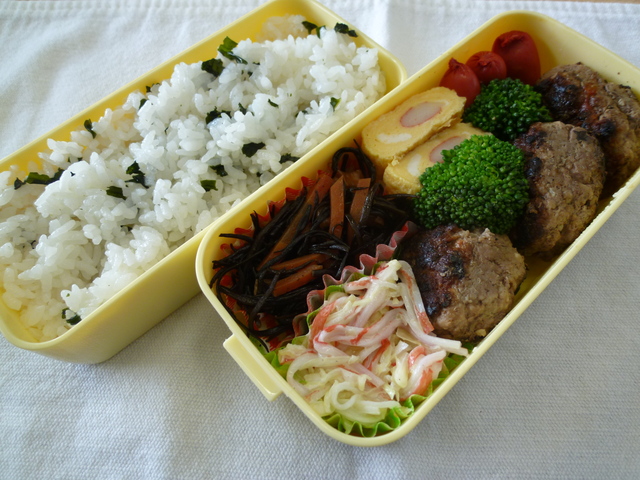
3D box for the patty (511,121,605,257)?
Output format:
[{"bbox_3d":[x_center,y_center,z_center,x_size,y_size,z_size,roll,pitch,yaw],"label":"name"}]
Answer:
[{"bbox_3d":[0.098,-0.021,0.185,0.026,0.042,0.054,-3,90,3],"label":"patty"}]

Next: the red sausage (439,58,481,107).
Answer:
[{"bbox_3d":[0.067,-0.071,0.208,0.017,0.031,0.017,35,84,41],"label":"red sausage"}]

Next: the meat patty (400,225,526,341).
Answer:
[{"bbox_3d":[0.054,0.016,0.168,0.026,0.045,0.046,22,78,-30],"label":"meat patty"}]

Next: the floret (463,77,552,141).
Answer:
[{"bbox_3d":[0.086,-0.057,0.202,0.036,0.031,0.033,0,64,-1],"label":"floret"}]

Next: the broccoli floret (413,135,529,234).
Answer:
[{"bbox_3d":[0.062,-0.022,0.182,0.041,0.035,0.040,-42,72,-10],"label":"broccoli floret"}]

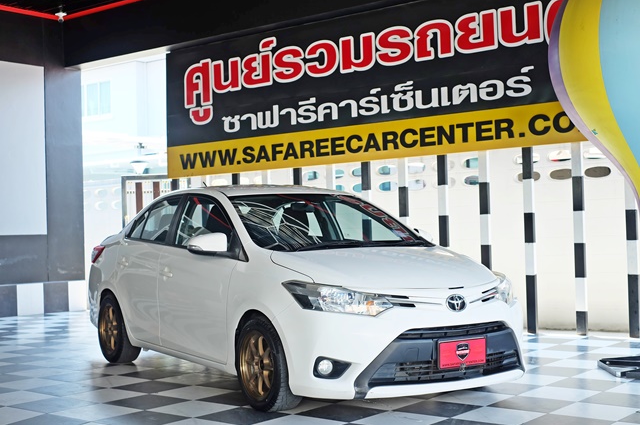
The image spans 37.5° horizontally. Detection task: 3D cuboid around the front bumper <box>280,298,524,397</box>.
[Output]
[{"bbox_3d":[0.621,0.728,5.325,1.697,0.525,0.576,0,-1,-31],"label":"front bumper"}]

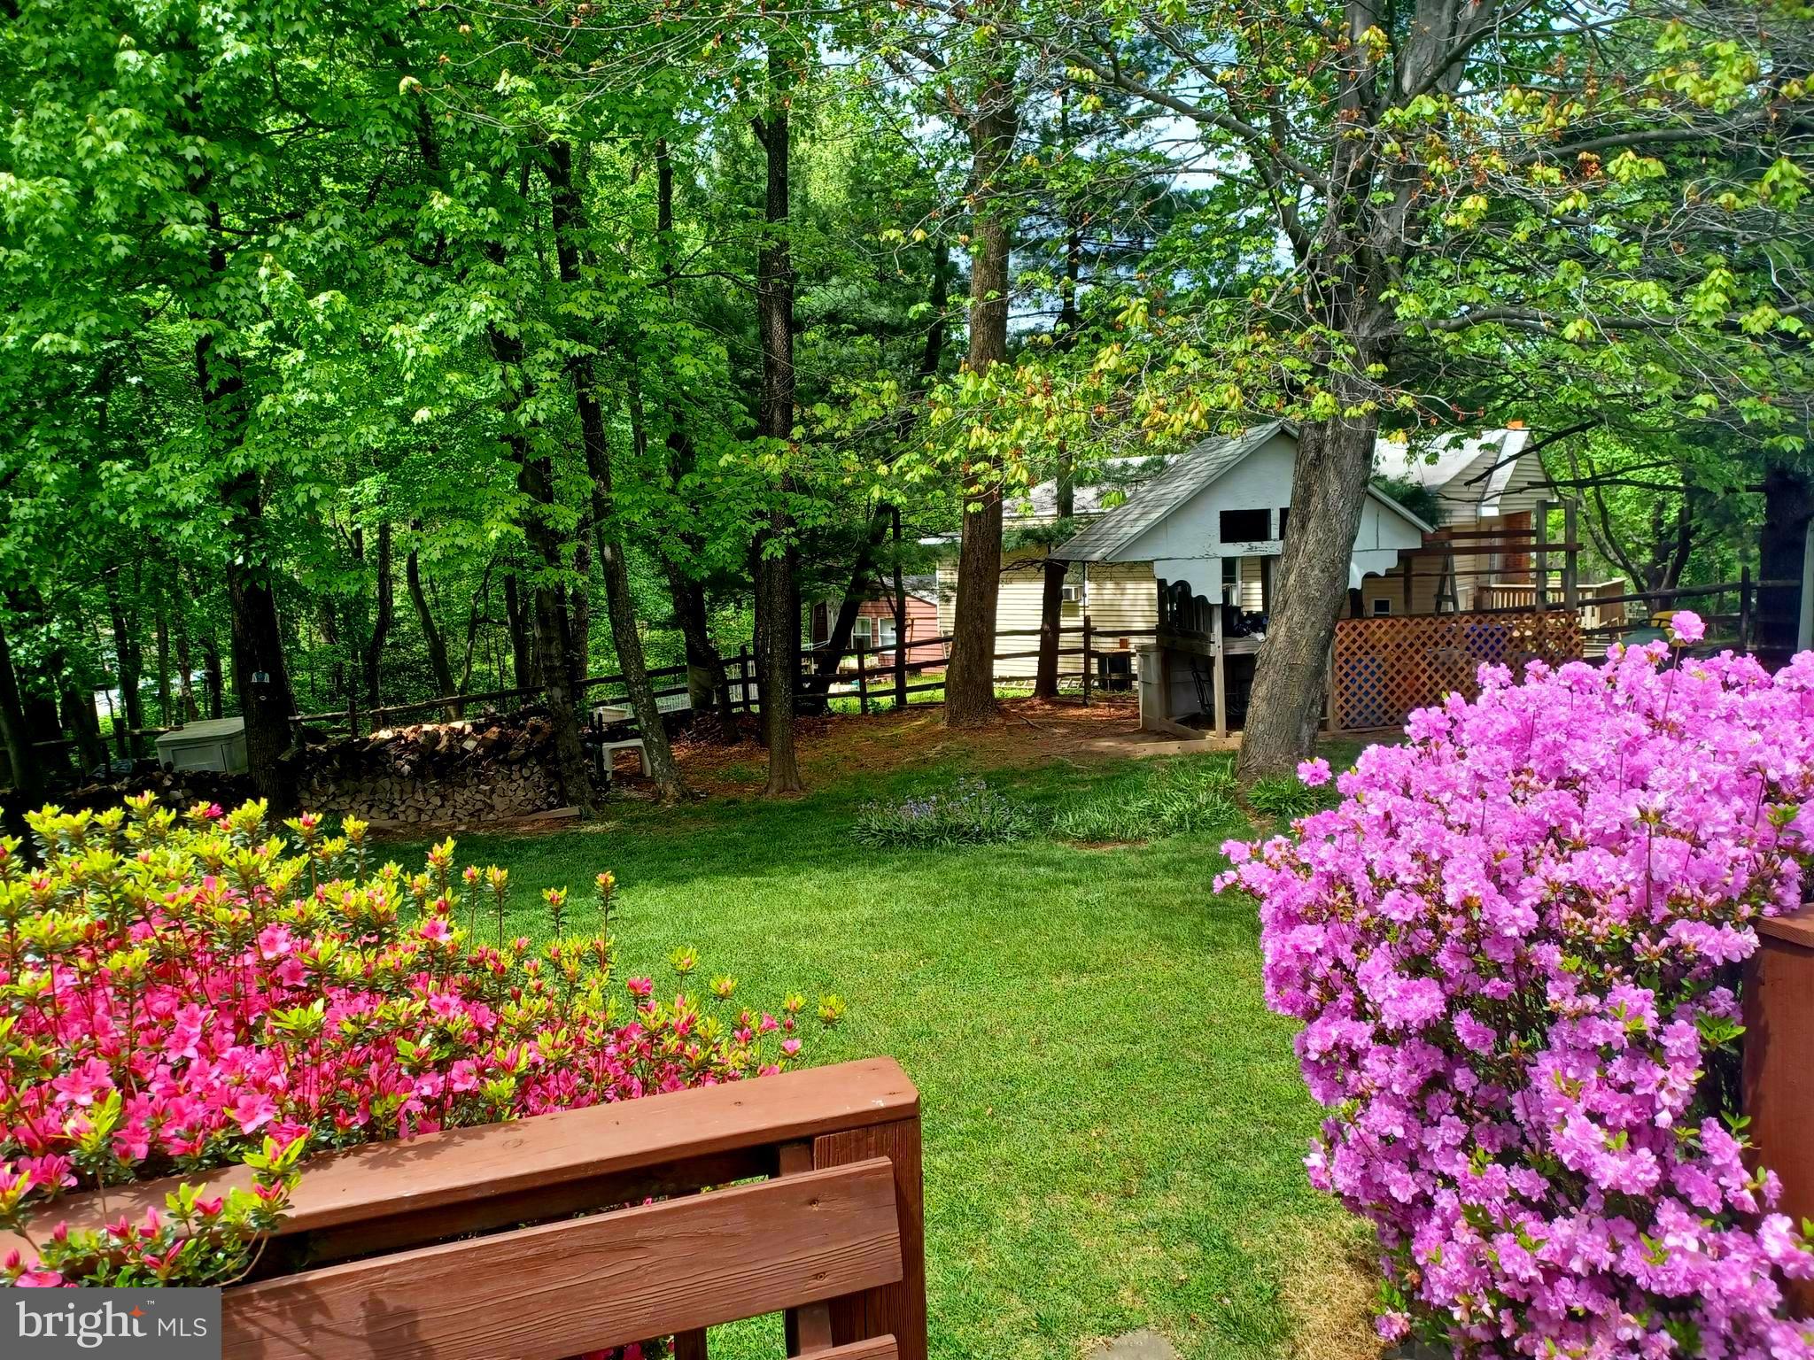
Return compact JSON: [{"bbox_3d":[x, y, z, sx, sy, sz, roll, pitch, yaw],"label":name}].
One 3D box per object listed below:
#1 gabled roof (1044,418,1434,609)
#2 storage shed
[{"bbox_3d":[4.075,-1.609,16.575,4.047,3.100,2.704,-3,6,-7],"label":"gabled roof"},{"bbox_3d":[-9.057,0.910,17.000,1.120,0.740,0.720,-1,6,4],"label":"storage shed"}]

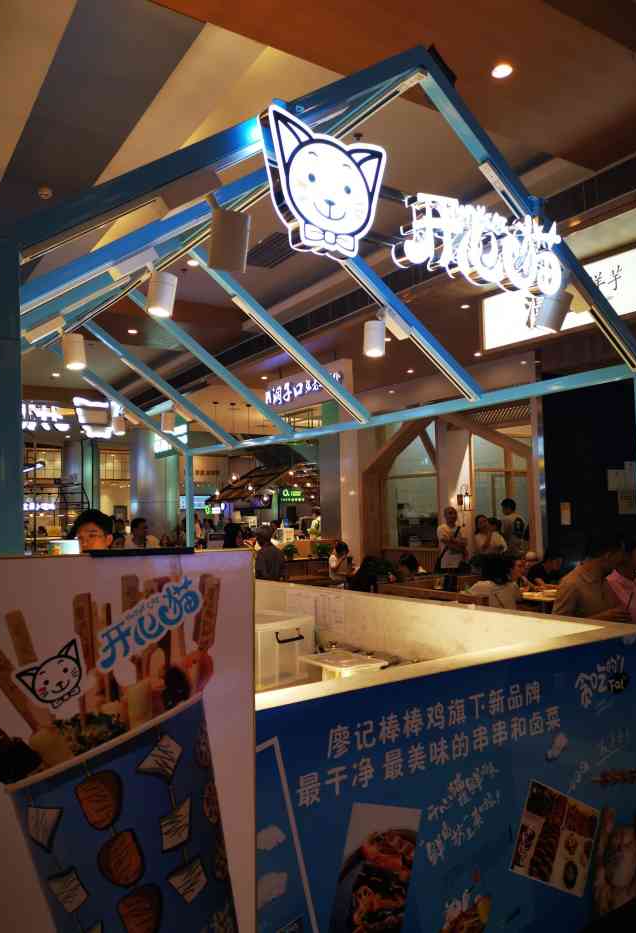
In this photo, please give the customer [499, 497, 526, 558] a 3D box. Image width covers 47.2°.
[{"bbox_3d":[3.023,1.373,11.166,0.480,1.750,0.300,0,-4,-17],"label":"customer"}]

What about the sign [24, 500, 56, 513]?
[{"bbox_3d":[-8.388,1.224,22.000,1.000,0.260,0.080,1,-4,-31],"label":"sign"}]

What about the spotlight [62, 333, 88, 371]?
[{"bbox_3d":[-0.993,-0.470,2.973,0.084,0.140,0.084,0,-14,-35],"label":"spotlight"}]

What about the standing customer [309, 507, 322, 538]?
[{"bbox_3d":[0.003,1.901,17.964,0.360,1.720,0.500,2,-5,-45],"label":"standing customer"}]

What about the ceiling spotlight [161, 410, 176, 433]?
[{"bbox_3d":[-0.978,-0.289,4.777,0.085,0.140,0.085,1,-4,-35],"label":"ceiling spotlight"}]

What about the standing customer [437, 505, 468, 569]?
[{"bbox_3d":[2.045,1.437,10.970,0.500,1.650,0.320,-1,-4,-6],"label":"standing customer"}]

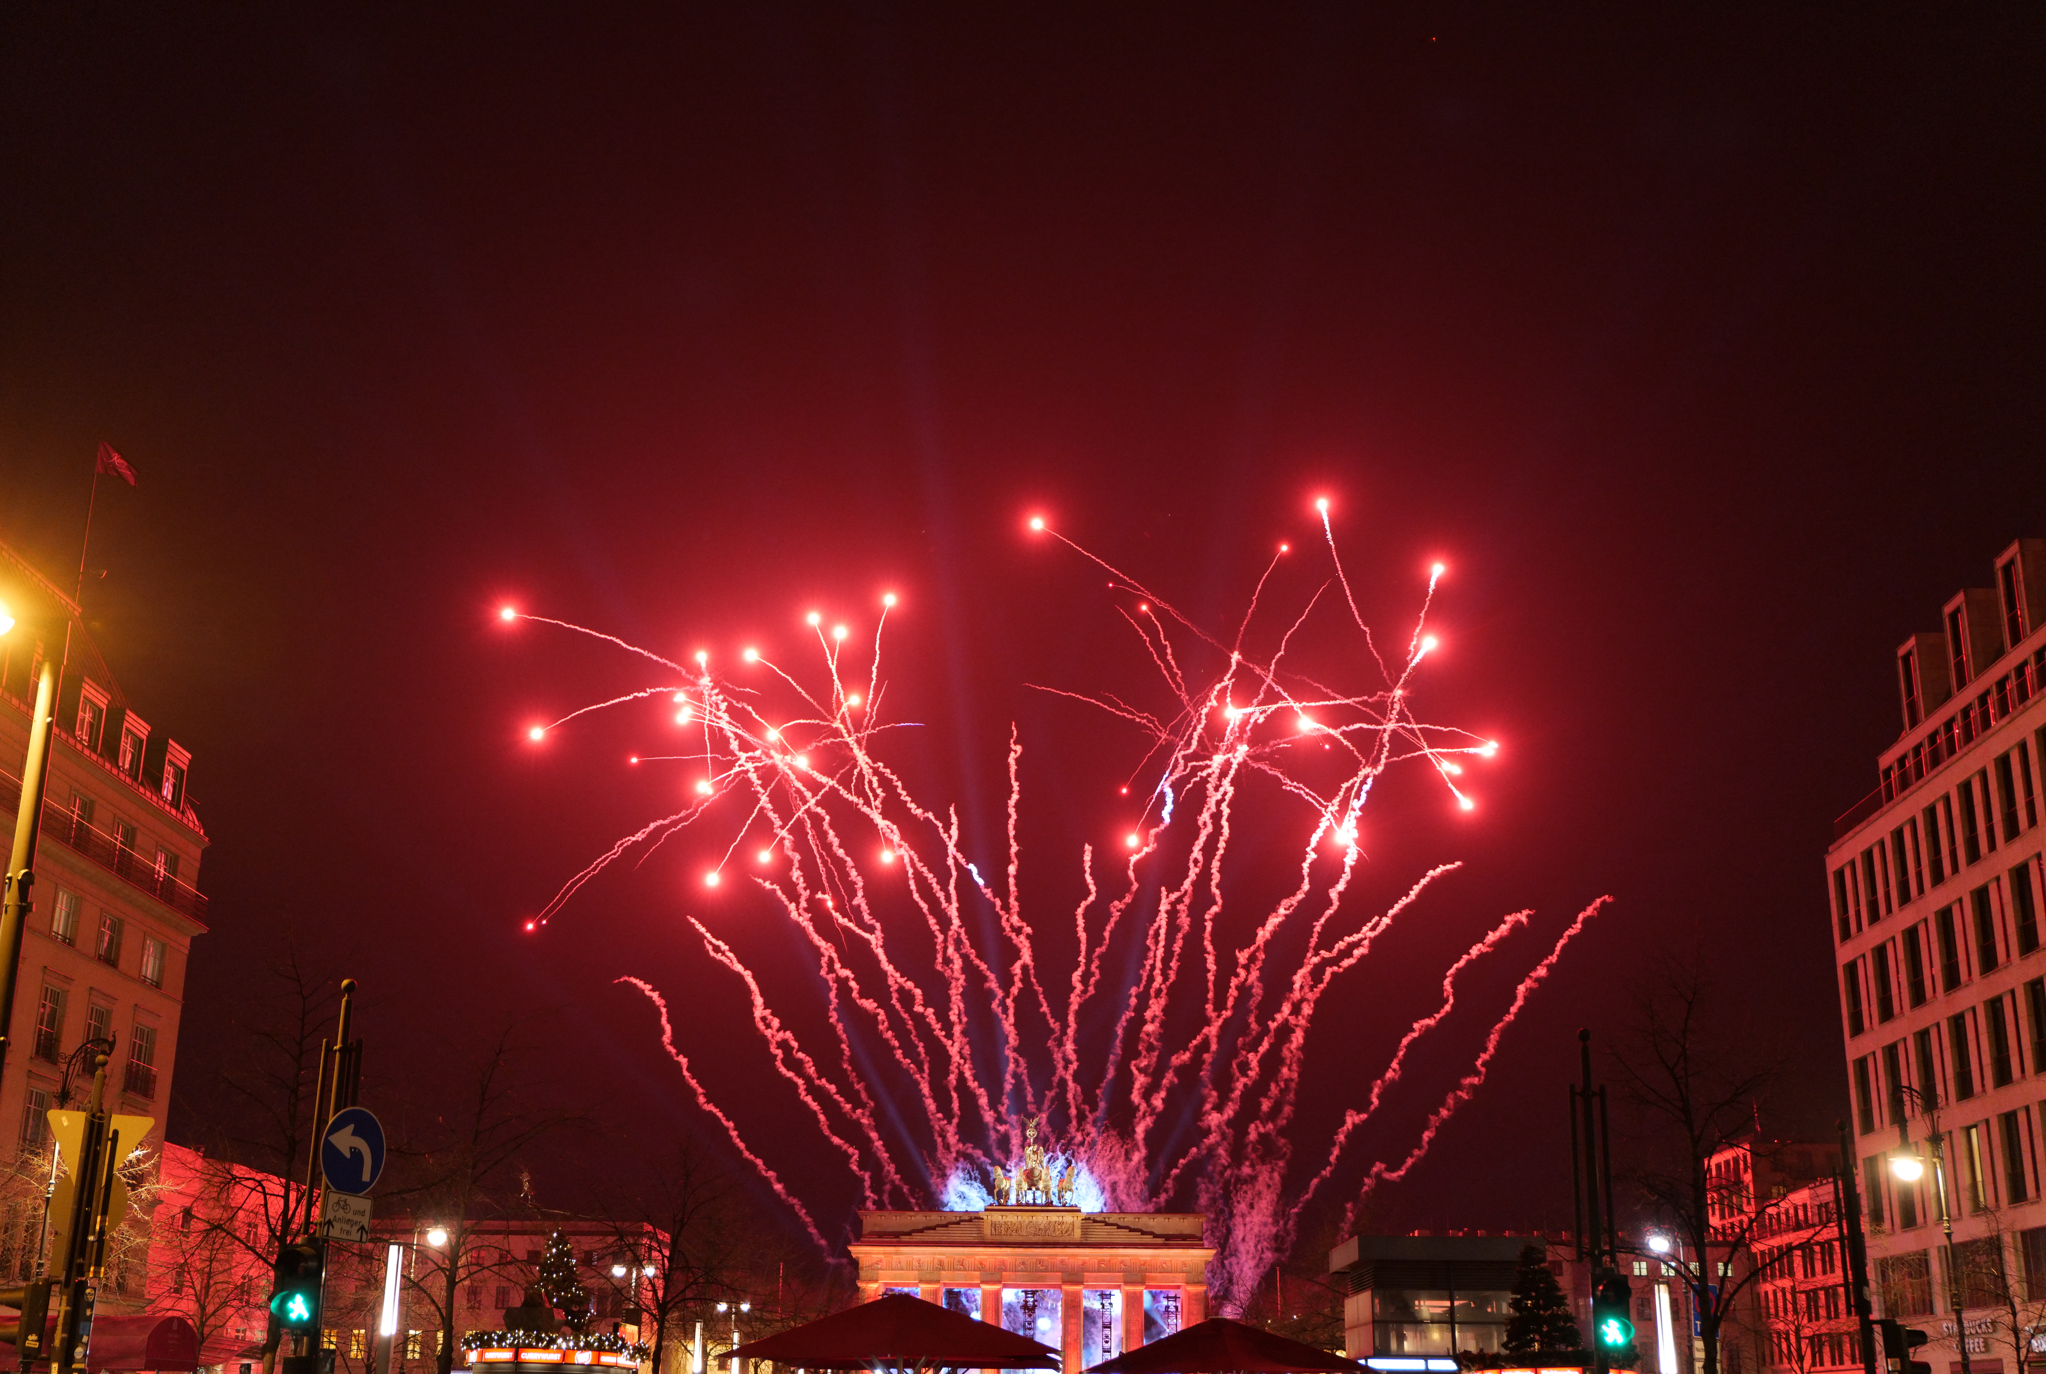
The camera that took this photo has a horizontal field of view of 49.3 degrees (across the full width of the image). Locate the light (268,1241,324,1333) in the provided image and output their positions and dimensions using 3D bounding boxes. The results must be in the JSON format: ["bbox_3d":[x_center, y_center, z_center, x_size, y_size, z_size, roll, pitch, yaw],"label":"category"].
[{"bbox_3d":[-4.959,4.097,15.250,0.270,0.600,0.350,1,-18,-2],"label":"light"}]

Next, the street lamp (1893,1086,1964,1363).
[{"bbox_3d":[20.712,13.665,50.647,1.400,9.180,0.750,-1,-18,6],"label":"street lamp"}]

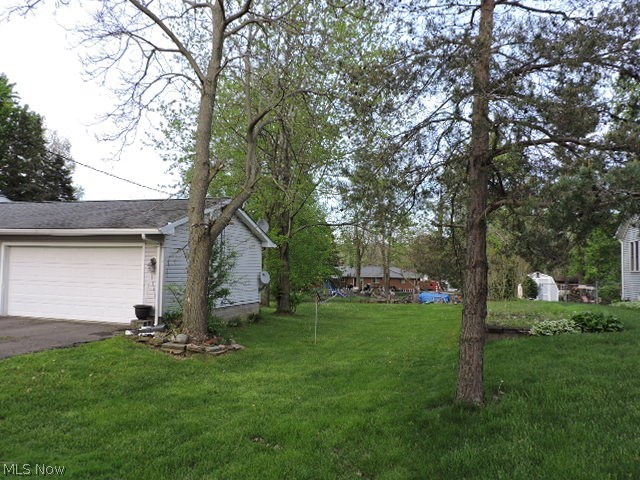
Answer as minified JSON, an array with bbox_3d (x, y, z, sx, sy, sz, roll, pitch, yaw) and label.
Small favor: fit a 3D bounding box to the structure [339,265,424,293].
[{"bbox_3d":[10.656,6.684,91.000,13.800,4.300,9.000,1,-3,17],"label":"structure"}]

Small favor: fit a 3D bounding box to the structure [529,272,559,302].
[{"bbox_3d":[16.713,3.600,39.800,2.950,2.150,2.500,0,-3,21],"label":"structure"}]

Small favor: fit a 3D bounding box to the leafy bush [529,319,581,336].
[{"bbox_3d":[5.411,2.018,12.000,1.070,0.370,0.650,1,-3,18],"label":"leafy bush"}]

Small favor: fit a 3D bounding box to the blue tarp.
[{"bbox_3d":[9.583,4.881,43.300,2.500,0.900,1.200,1,-3,17],"label":"blue tarp"}]

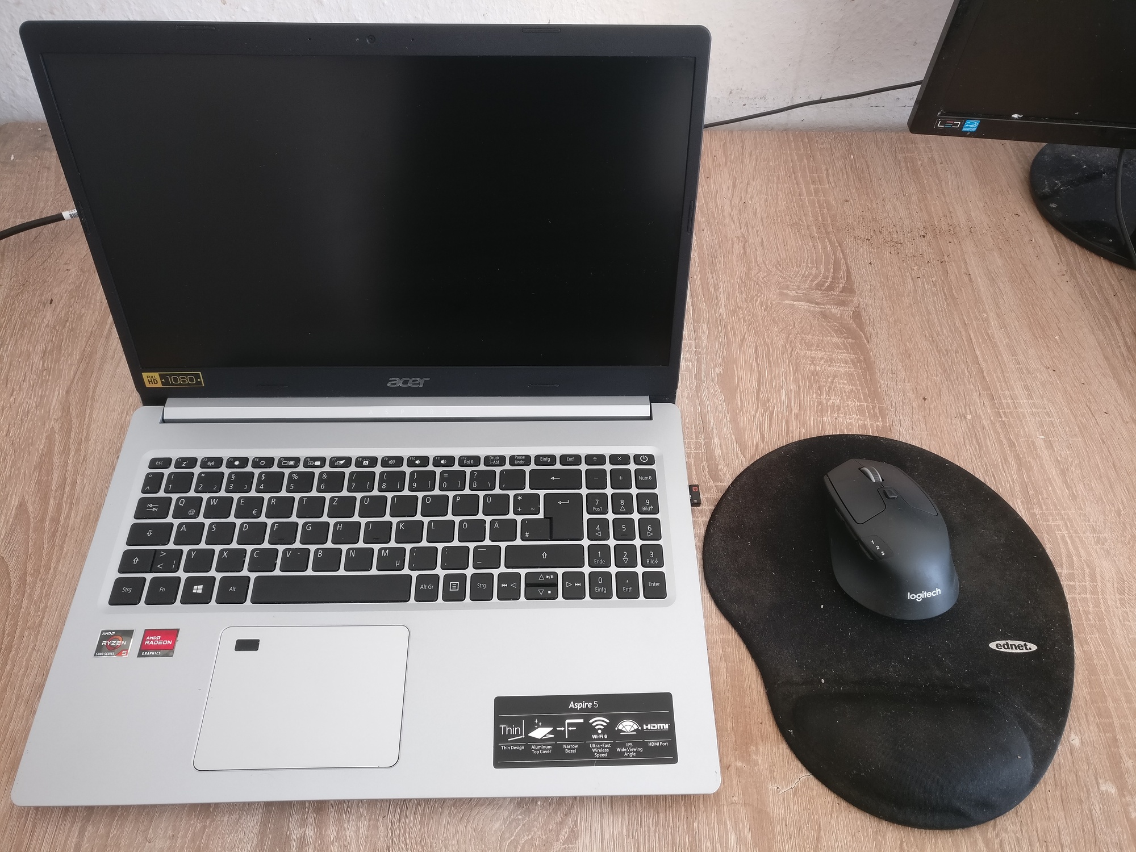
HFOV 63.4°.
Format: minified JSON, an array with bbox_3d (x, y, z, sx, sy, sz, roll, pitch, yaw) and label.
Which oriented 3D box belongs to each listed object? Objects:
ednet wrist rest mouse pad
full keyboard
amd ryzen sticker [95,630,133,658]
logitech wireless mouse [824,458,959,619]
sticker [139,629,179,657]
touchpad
[{"bbox_3d":[0.192,0.102,0.546,0.218,0.021,0.254,3,53,1],"label":"ednet wrist rest mouse pad"},{"bbox_3d":[-0.104,0.061,0.562,0.323,0.004,0.103,0,54,-1],"label":"full keyboard"},{"bbox_3d":[-0.254,0.122,0.514,0.019,0.001,0.016,0,54,-1],"label":"amd ryzen sticker"},{"bbox_3d":[0.196,0.062,0.557,0.074,0.045,0.113,-15,54,-12],"label":"logitech wireless mouse"},{"bbox_3d":[-0.229,0.122,0.515,0.020,0.001,0.017,0,54,-1],"label":"sticker"},{"bbox_3d":[-0.143,0.146,0.500,0.105,0.002,0.078,0,54,-1],"label":"touchpad"}]

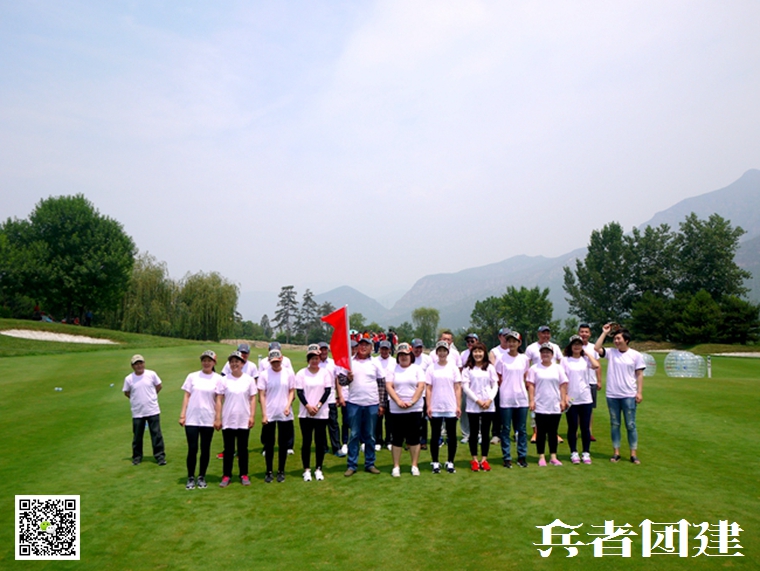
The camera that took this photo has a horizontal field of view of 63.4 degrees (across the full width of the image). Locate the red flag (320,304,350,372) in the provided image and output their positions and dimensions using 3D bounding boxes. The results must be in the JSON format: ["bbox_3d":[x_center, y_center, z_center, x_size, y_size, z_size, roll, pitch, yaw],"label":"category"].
[{"bbox_3d":[-0.558,0.659,7.800,0.370,0.830,0.220,-2,-5,-6],"label":"red flag"}]

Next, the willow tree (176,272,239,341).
[{"bbox_3d":[-21.033,2.561,75.000,7.500,8.200,7.300,1,-5,-16],"label":"willow tree"}]

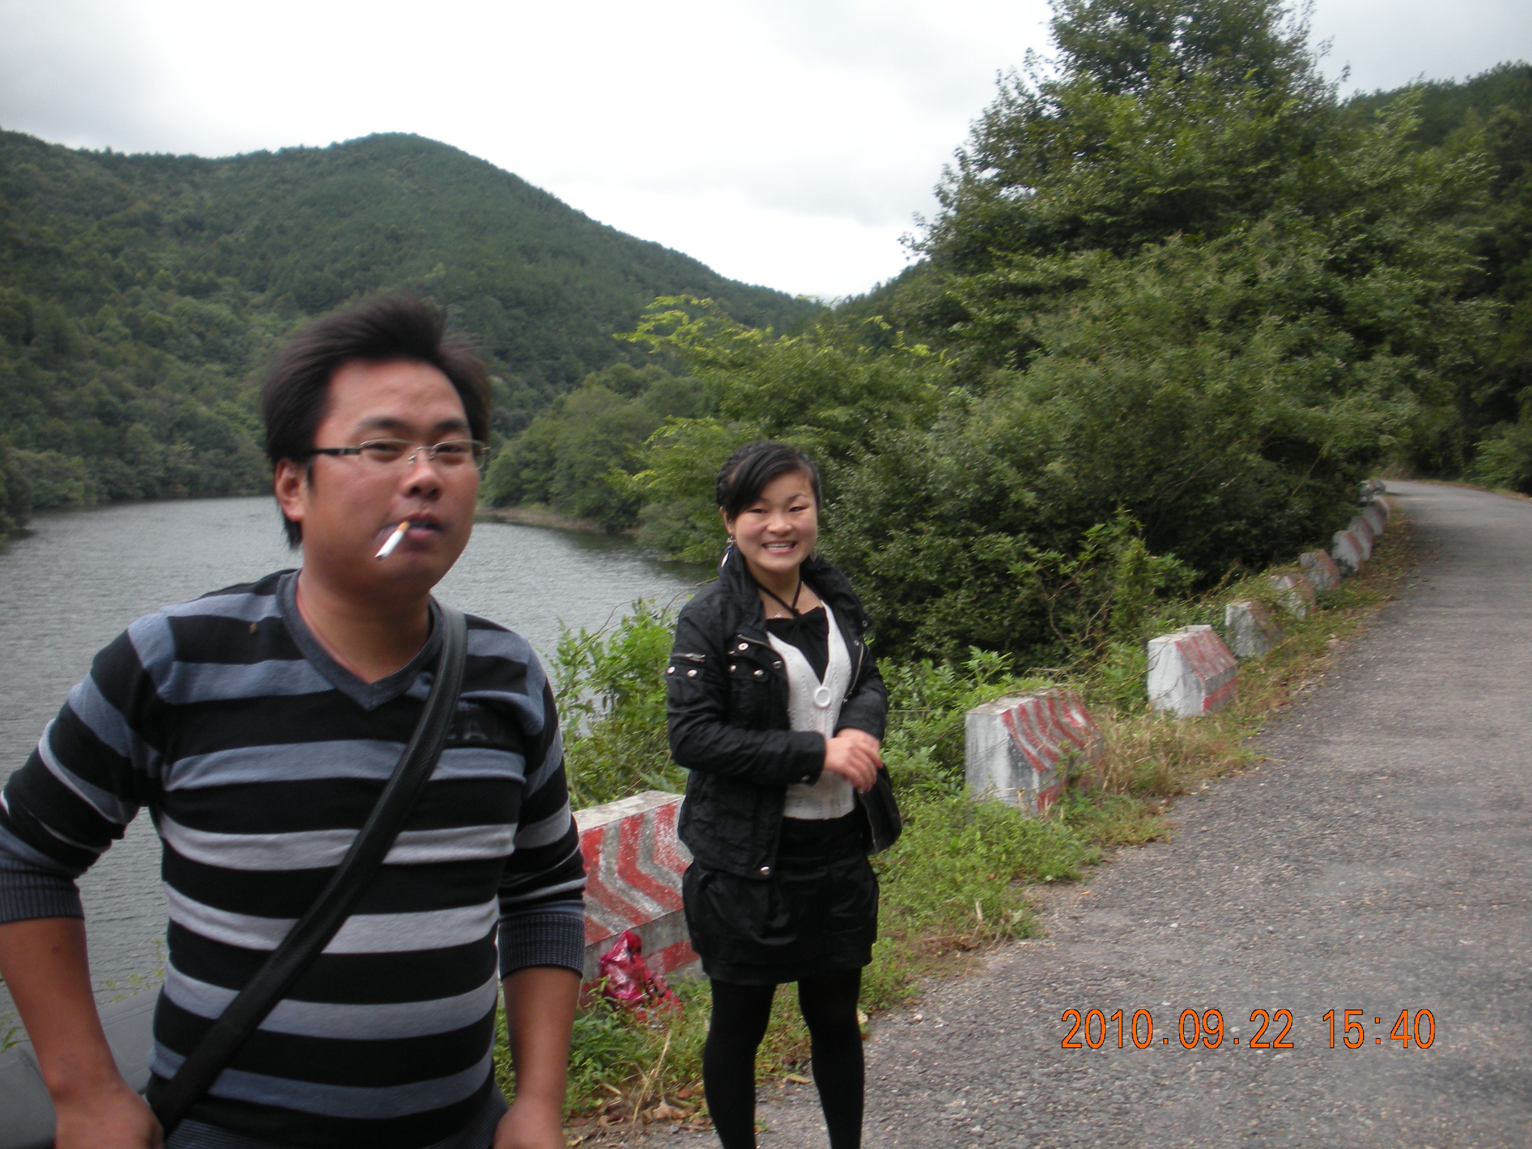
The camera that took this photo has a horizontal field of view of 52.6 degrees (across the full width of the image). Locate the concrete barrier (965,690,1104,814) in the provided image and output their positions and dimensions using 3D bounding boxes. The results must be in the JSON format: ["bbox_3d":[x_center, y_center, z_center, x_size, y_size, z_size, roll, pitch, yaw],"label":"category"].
[{"bbox_3d":[1.365,0.889,7.780,0.363,0.503,1.136,2,3,27],"label":"concrete barrier"}]

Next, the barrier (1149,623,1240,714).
[{"bbox_3d":[3.028,0.678,10.931,0.363,0.503,1.136,2,4,28],"label":"barrier"}]

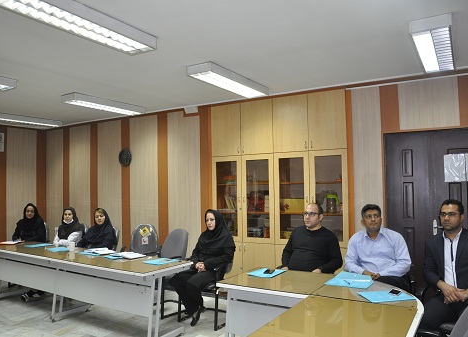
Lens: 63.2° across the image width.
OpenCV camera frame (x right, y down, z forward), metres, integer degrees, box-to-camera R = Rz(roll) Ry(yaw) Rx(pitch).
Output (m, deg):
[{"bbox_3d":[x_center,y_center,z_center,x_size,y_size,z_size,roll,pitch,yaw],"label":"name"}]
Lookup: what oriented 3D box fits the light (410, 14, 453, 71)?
[{"bbox_3d":[1.723,-1.015,3.240,0.290,0.092,1.235,-2,-3,32],"label":"light"}]

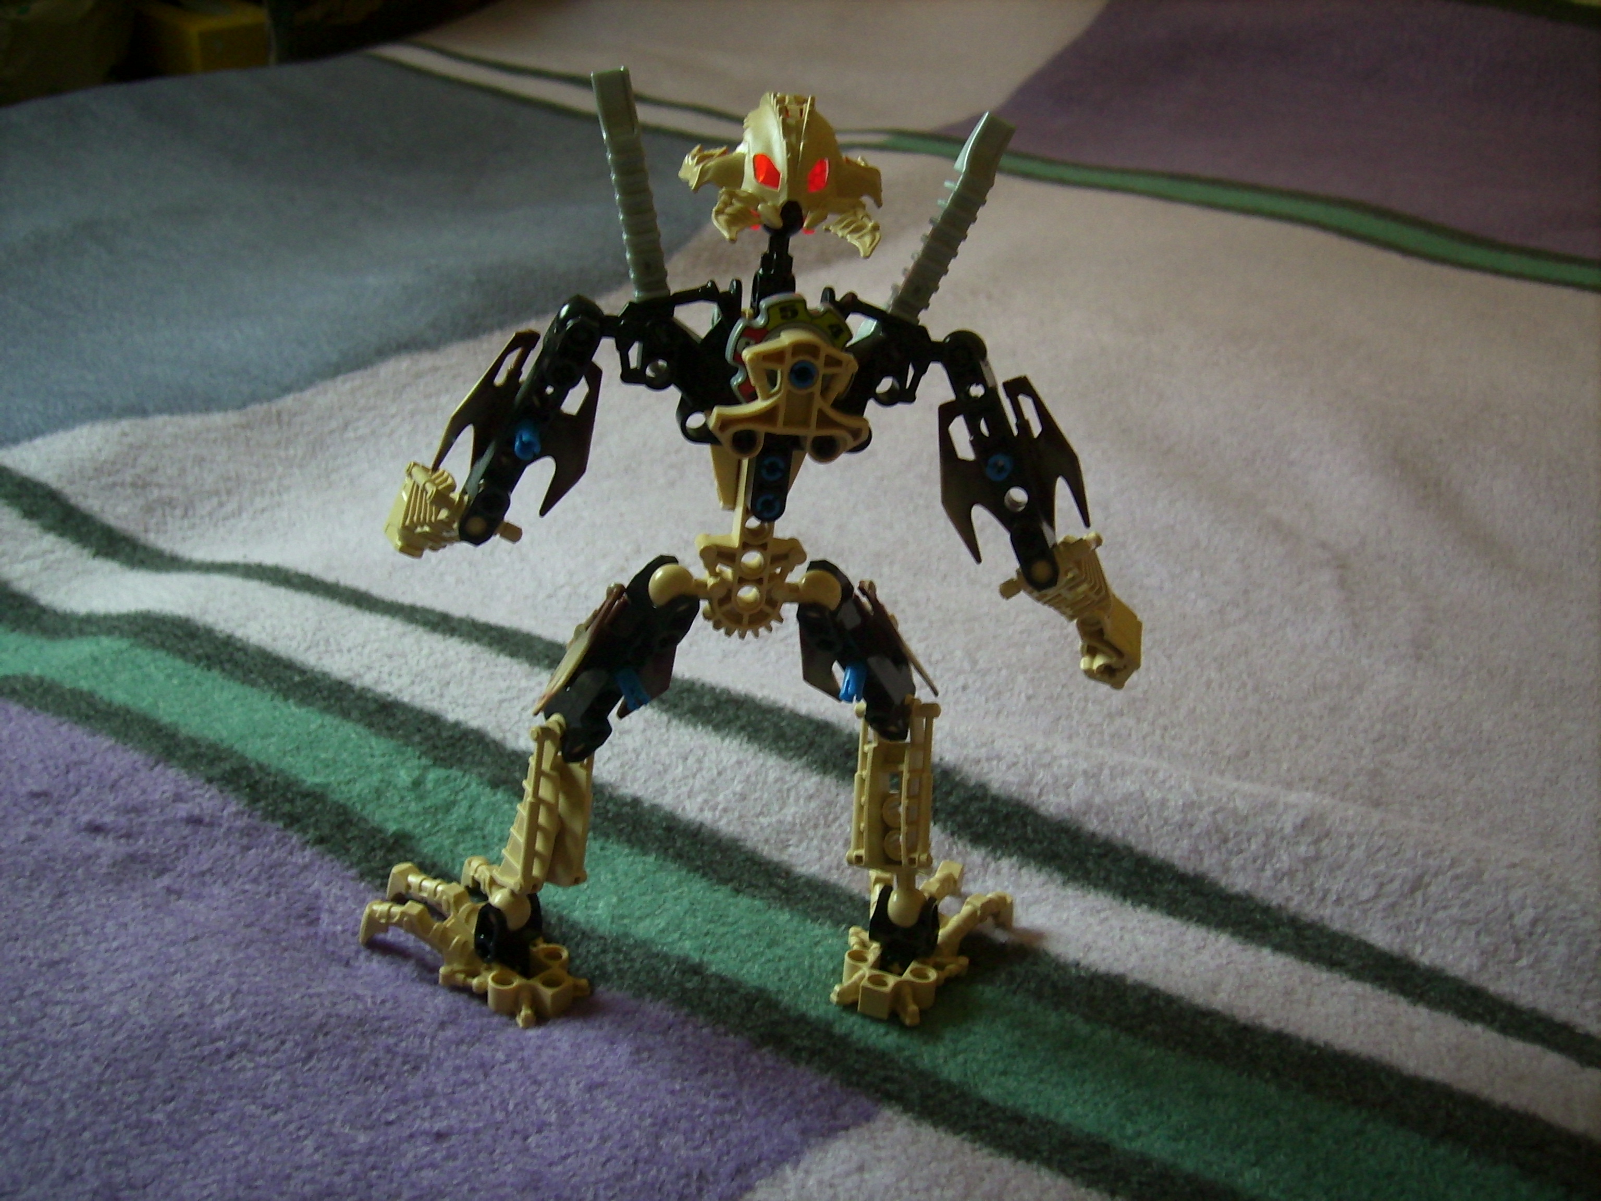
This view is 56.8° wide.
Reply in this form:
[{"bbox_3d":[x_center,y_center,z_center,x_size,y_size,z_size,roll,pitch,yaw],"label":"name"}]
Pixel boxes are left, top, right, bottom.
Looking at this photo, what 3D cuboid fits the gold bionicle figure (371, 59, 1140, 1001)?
[{"bbox_3d":[-0.013,-0.001,0.333,0.173,0.215,0.080,-2,26,-17],"label":"gold bionicle figure"}]

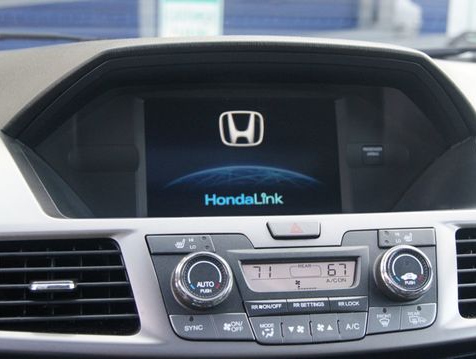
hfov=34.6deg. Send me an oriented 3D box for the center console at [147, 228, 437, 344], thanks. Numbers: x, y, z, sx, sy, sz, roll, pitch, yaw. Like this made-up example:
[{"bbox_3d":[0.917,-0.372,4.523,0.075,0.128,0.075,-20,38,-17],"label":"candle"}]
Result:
[{"bbox_3d":[0.043,0.069,0.498,0.202,0.078,0.040,-1,-30,-11],"label":"center console"}]

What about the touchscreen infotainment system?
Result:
[{"bbox_3d":[0.004,-0.021,0.694,0.177,0.107,0.020,-1,-8,-11],"label":"touchscreen infotainment system"}]

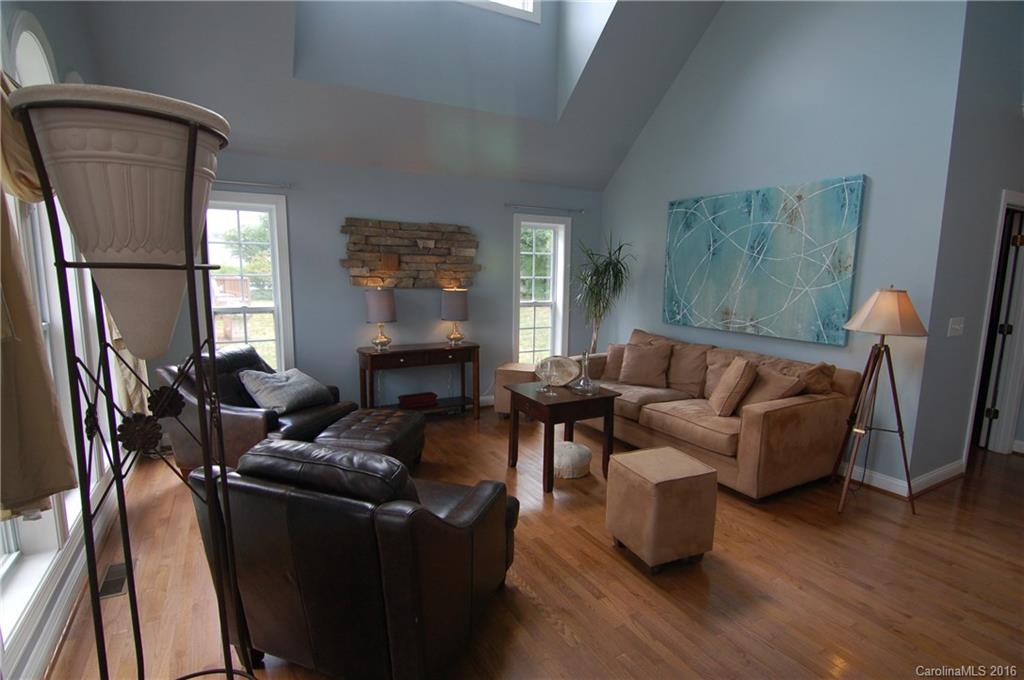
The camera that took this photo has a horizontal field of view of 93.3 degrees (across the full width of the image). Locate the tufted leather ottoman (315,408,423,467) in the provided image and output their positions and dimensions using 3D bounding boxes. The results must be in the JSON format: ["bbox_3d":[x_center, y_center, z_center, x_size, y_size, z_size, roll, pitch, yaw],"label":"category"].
[{"bbox_3d":[-0.979,0.802,3.444,0.499,0.414,0.708,1,8,5],"label":"tufted leather ottoman"}]

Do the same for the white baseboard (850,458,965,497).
[{"bbox_3d":[2.942,0.961,3.599,0.820,0.116,0.402,-4,9,-30],"label":"white baseboard"}]

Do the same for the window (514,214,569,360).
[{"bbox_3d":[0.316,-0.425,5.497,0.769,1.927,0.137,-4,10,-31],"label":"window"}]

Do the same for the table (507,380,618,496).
[{"bbox_3d":[0.362,0.694,3.644,0.635,0.628,0.593,-4,9,-27],"label":"table"}]

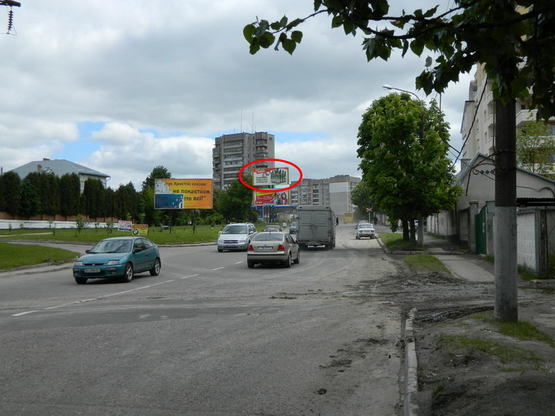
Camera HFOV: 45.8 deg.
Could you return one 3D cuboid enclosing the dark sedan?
[{"bbox_3d":[-5.220,1.700,21.900,1.710,1.410,4.050,0,-1,9],"label":"dark sedan"}]

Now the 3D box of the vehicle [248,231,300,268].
[{"bbox_3d":[-0.110,1.770,27.800,1.735,1.450,4.380,0,-1,8],"label":"vehicle"}]

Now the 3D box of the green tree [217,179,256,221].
[{"bbox_3d":[-5.752,-0.890,90.000,5.200,6.400,5.000,0,-1,0],"label":"green tree"}]

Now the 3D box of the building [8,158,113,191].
[{"bbox_3d":[-31.300,-2.200,94.000,13.400,8.500,8.000,-1,-2,27],"label":"building"}]

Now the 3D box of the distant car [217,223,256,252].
[{"bbox_3d":[-1.840,1.520,34.000,1.680,1.500,4.200,0,-1,9],"label":"distant car"}]

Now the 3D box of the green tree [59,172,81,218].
[{"bbox_3d":[-24.212,-1.222,76.500,2.550,5.600,2.550,0,-1,0],"label":"green tree"}]

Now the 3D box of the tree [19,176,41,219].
[{"bbox_3d":[-26.415,-0.959,70.000,2.400,4.900,2.400,0,-1,0],"label":"tree"}]

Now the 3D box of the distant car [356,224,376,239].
[{"bbox_3d":[8.310,2.199,61.500,1.640,1.430,4.150,0,-1,3],"label":"distant car"}]

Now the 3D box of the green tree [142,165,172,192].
[{"bbox_3d":[-15.210,-1.534,84.000,4.800,7.600,4.800,0,-1,0],"label":"green tree"}]

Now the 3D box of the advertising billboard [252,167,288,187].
[{"bbox_3d":[-1.023,-5.249,112.000,6.100,3.100,0.400,0,-1,4],"label":"advertising billboard"}]

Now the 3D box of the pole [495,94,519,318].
[{"bbox_3d":[3.840,-1.800,11.000,0.365,7.400,0.365,0,-1,0],"label":"pole"}]

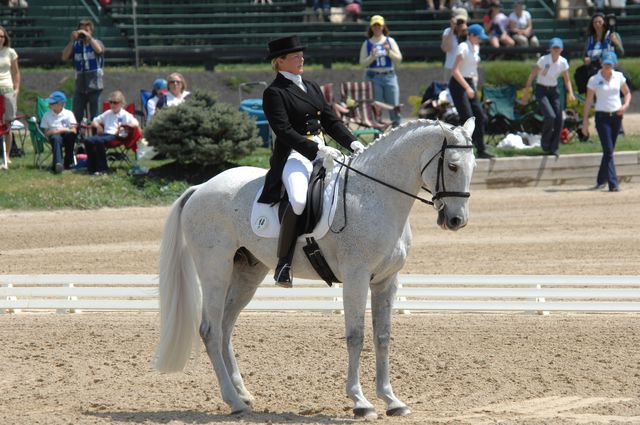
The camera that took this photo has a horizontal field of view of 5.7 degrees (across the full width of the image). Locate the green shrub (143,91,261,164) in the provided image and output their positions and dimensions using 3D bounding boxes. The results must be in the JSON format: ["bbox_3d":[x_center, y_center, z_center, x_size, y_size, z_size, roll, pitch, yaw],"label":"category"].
[{"bbox_3d":[-1.403,-1.000,77.000,1.420,0.940,1.350,0,3,0],"label":"green shrub"}]

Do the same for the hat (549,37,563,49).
[{"bbox_3d":[2.948,-2.102,79.500,0.175,0.150,0.260,0,2,-12],"label":"hat"}]

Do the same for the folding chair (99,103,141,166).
[{"bbox_3d":[-2.495,-0.964,78.000,0.720,0.820,0.580,1,3,27],"label":"folding chair"}]

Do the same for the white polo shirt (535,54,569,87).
[{"bbox_3d":[2.869,-1.760,79.200,0.430,0.410,0.260,9,8,6],"label":"white polo shirt"}]

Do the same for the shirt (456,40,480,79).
[{"bbox_3d":[1.828,-1.884,78.700,0.260,0.480,0.380,11,2,31],"label":"shirt"}]

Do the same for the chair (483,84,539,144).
[{"bbox_3d":[2.568,-1.298,85.500,0.740,0.800,0.600,-1,3,-27],"label":"chair"}]

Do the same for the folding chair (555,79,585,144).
[{"bbox_3d":[3.268,-1.367,86.500,0.760,0.850,0.620,-1,2,-22],"label":"folding chair"}]

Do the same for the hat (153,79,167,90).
[{"bbox_3d":[-1.996,-1.586,79.500,0.175,0.150,0.250,-2,3,-35],"label":"hat"}]

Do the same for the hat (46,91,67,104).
[{"bbox_3d":[-3.199,-1.396,77.600,0.180,0.140,0.260,2,3,37],"label":"hat"}]

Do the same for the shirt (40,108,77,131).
[{"bbox_3d":[-3.122,-1.098,76.300,0.430,0.360,0.250,0,2,-3],"label":"shirt"}]

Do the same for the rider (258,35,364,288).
[{"bbox_3d":[-0.053,-0.319,40.000,0.680,1.580,0.600,1,3,33],"label":"rider"}]

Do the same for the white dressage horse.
[{"bbox_3d":[-0.036,0.354,41.850,2.420,1.950,0.660,1,3,30],"label":"white dressage horse"}]

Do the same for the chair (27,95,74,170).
[{"bbox_3d":[-3.243,-0.970,77.500,0.680,0.870,0.570,-1,3,-12],"label":"chair"}]

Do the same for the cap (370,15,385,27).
[{"bbox_3d":[0.832,-2.771,92.500,0.185,0.155,0.260,0,2,3],"label":"cap"}]

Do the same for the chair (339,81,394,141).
[{"bbox_3d":[0.670,-1.353,86.500,0.660,0.860,0.680,-2,3,-38],"label":"chair"}]

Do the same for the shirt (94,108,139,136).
[{"bbox_3d":[-2.492,-1.097,77.900,0.550,0.370,0.300,1,3,20],"label":"shirt"}]

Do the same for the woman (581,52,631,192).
[{"bbox_3d":[3.506,-1.111,78.500,0.600,1.700,0.500,0,2,-3],"label":"woman"}]

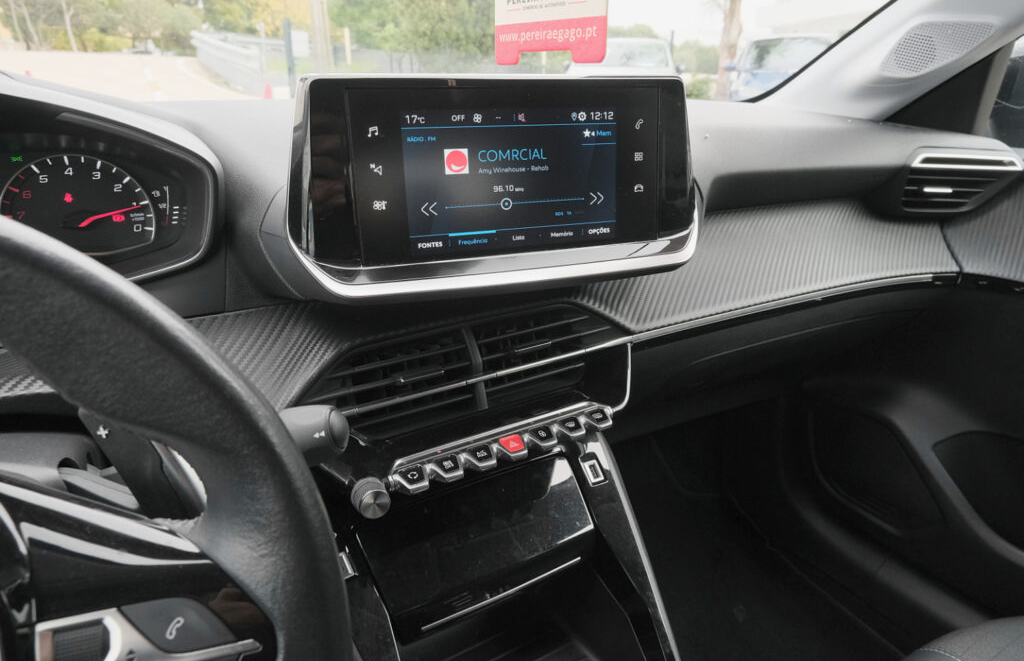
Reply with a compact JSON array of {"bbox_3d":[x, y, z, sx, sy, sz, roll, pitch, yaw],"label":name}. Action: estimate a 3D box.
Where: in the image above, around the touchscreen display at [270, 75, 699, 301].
[{"bbox_3d":[-0.002,-0.102,0.455,0.286,0.137,0.055,-8,15,-20],"label":"touchscreen display"}]

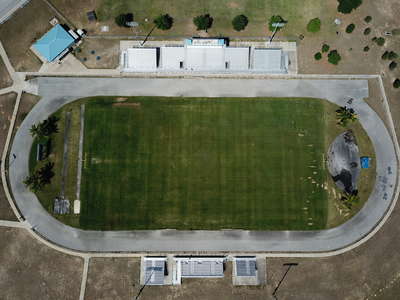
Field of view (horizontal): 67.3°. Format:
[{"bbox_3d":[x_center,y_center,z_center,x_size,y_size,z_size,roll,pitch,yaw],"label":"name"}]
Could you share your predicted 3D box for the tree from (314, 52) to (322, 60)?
[{"bbox_3d":[56.599,-44.562,143.478,3.400,3.300,3.500,0,85,0],"label":"tree"}]

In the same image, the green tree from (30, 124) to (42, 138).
[{"bbox_3d":[-74.906,-8.436,138.472,6.200,6.500,6.400,0,85,0],"label":"green tree"}]

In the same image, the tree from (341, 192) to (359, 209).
[{"bbox_3d":[68.117,22.992,135.962,7.600,6.500,7.400,0,85,0],"label":"tree"}]

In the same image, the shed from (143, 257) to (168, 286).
[{"bbox_3d":[-20.330,53.976,134.225,9.800,4.000,11.500,0,85,0],"label":"shed"}]

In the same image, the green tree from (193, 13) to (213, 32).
[{"bbox_3d":[1.330,-60.101,142.723,8.600,7.200,8.200,0,85,0],"label":"green tree"}]

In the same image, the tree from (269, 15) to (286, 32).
[{"bbox_3d":[36.572,-60.082,142.677,7.000,6.300,7.000,0,85,0],"label":"tree"}]

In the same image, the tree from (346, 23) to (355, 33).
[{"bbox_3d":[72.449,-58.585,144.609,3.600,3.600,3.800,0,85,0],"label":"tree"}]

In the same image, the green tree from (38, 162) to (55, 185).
[{"bbox_3d":[-69.617,10.693,136.686,7.500,6.800,8.500,0,85,0],"label":"green tree"}]

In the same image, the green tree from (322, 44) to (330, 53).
[{"bbox_3d":[60.291,-48.280,143.173,3.700,3.200,3.700,0,85,0],"label":"green tree"}]

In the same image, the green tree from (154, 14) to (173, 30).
[{"bbox_3d":[-17.344,-60.441,142.740,7.600,6.500,7.000,0,85,0],"label":"green tree"}]

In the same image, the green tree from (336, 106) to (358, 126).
[{"bbox_3d":[67.497,-14.743,138.404,8.700,7.000,8.300,0,85,0],"label":"green tree"}]

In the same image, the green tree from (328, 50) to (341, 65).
[{"bbox_3d":[63.608,-43.603,142.065,5.600,4.600,5.800,0,85,0],"label":"green tree"}]

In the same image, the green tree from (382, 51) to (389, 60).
[{"bbox_3d":[88.623,-45.052,143.517,3.100,3.500,3.600,0,85,0],"label":"green tree"}]

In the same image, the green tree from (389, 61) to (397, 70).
[{"bbox_3d":[91.900,-40.093,143.041,3.600,3.600,3.800,0,85,0],"label":"green tree"}]

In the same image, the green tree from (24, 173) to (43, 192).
[{"bbox_3d":[-74.931,14.715,136.007,8.200,7.500,8.200,0,85,0],"label":"green tree"}]

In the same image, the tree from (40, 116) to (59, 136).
[{"bbox_3d":[-69.691,-10.615,138.644,8.000,6.500,8.000,0,85,0],"label":"tree"}]

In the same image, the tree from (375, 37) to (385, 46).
[{"bbox_3d":[86.373,-51.939,144.066,4.000,3.600,4.000,0,85,0],"label":"tree"}]

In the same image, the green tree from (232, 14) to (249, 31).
[{"bbox_3d":[19.398,-60.625,143.174,7.300,6.500,7.300,0,85,0],"label":"green tree"}]

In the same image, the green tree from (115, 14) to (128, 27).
[{"bbox_3d":[-37.404,-61.562,143.136,6.300,6.000,6.000,0,85,0],"label":"green tree"}]

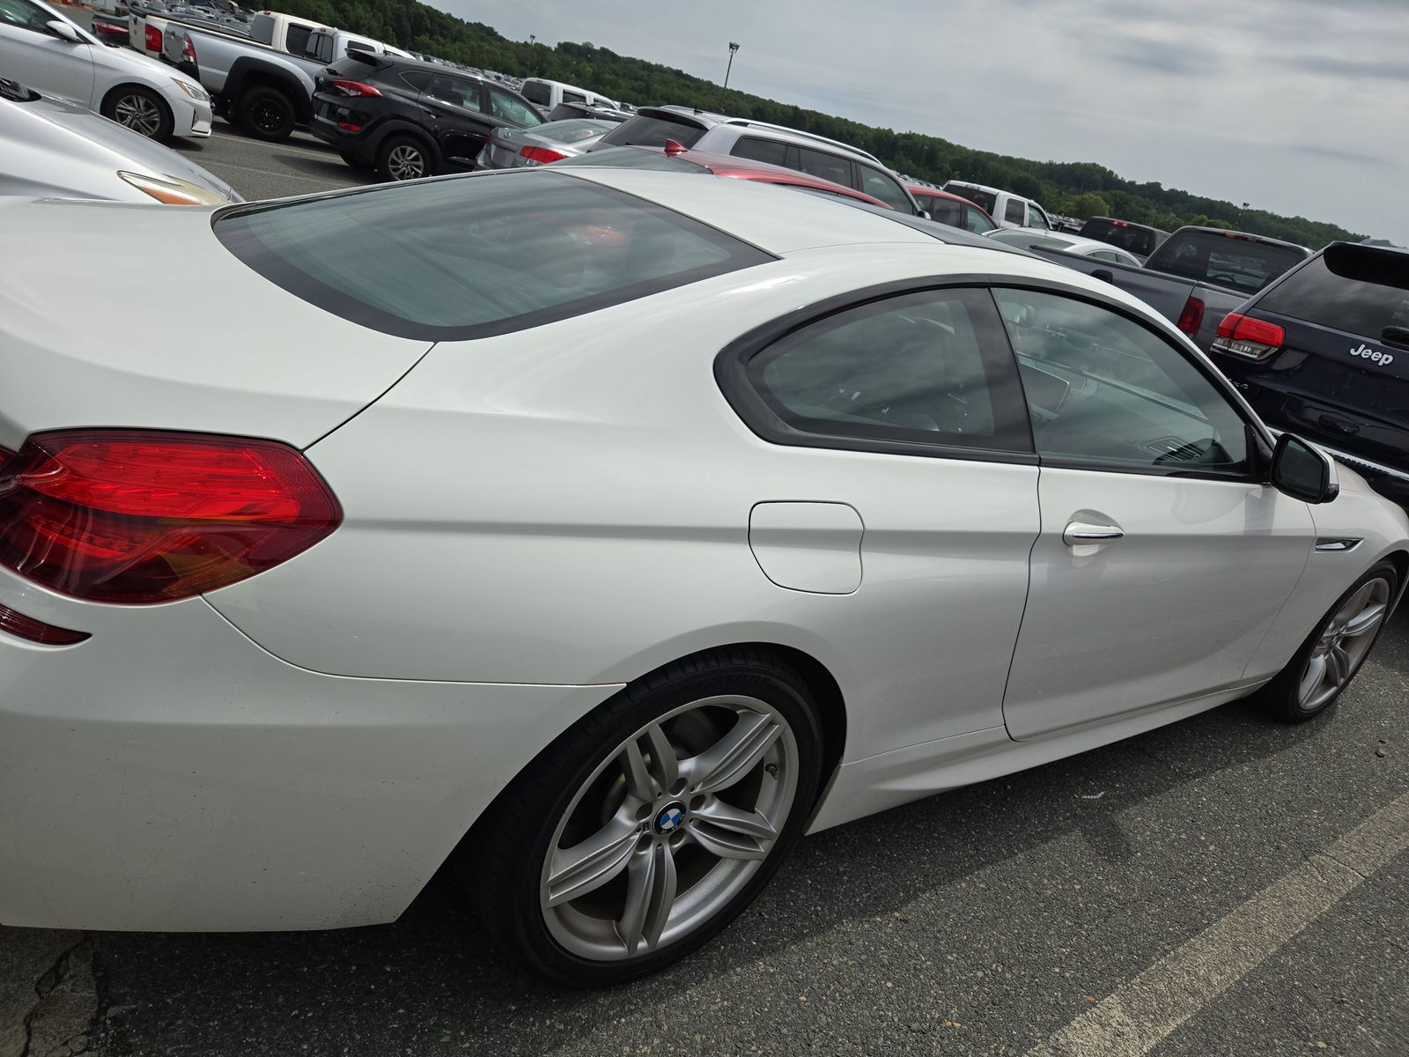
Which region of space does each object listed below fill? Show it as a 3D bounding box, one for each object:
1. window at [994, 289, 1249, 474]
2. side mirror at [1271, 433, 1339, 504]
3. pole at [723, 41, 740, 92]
[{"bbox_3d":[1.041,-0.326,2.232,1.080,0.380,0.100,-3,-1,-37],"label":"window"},{"bbox_3d":[1.610,-0.157,2.495,0.110,0.150,0.195,3,23,-25],"label":"side mirror"},{"bbox_3d":[2.240,-48.260,103.000,0.800,10.000,1.100,12,21,-5],"label":"pole"}]

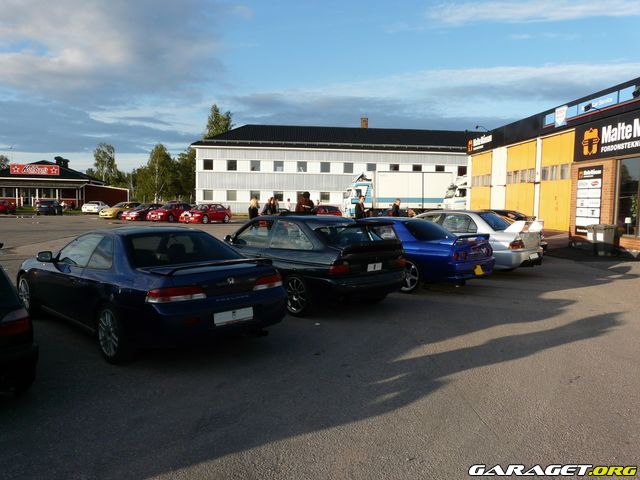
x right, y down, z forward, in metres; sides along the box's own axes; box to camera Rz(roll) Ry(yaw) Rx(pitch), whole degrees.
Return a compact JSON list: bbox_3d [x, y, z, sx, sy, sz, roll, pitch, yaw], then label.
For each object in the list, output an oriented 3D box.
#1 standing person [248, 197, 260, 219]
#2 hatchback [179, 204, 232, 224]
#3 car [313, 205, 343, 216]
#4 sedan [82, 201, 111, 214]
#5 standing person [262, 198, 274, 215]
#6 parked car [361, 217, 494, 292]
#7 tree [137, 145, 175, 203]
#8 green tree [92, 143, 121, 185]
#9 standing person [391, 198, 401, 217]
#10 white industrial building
[{"bbox_3d":[-2.706,-0.849,21.501,0.500,1.720,0.380,0,4,-10],"label":"standing person"},{"bbox_3d":[-8.400,-1.970,39.000,1.740,1.410,4.330,3,4,25],"label":"hatchback"},{"bbox_3d":[0.273,-1.334,30.487,1.700,1.420,4.100,3,5,25],"label":"car"},{"bbox_3d":[-22.095,-3.256,51.206,1.730,1.320,4.500,0,4,-11],"label":"sedan"},{"bbox_3d":[-1.771,-0.590,17.800,0.500,1.700,0.420,2,4,17],"label":"standing person"},{"bbox_3d":[1.371,0.211,11.052,1.755,1.340,4.530,-3,6,-45],"label":"parked car"},{"bbox_3d":[-22.700,-8.600,72.000,5.500,9.200,5.300,1,4,0],"label":"tree"},{"bbox_3d":[-30.743,-9.370,75.546,4.100,9.500,4.100,3,5,22],"label":"green tree"},{"bbox_3d":[2.892,-0.678,20.003,0.360,1.800,0.500,-1,5,-20],"label":"standing person"},{"bbox_3d":[4.442,-8.178,62.152,37.000,10.380,11.300,1,4,-4],"label":"white industrial building"}]

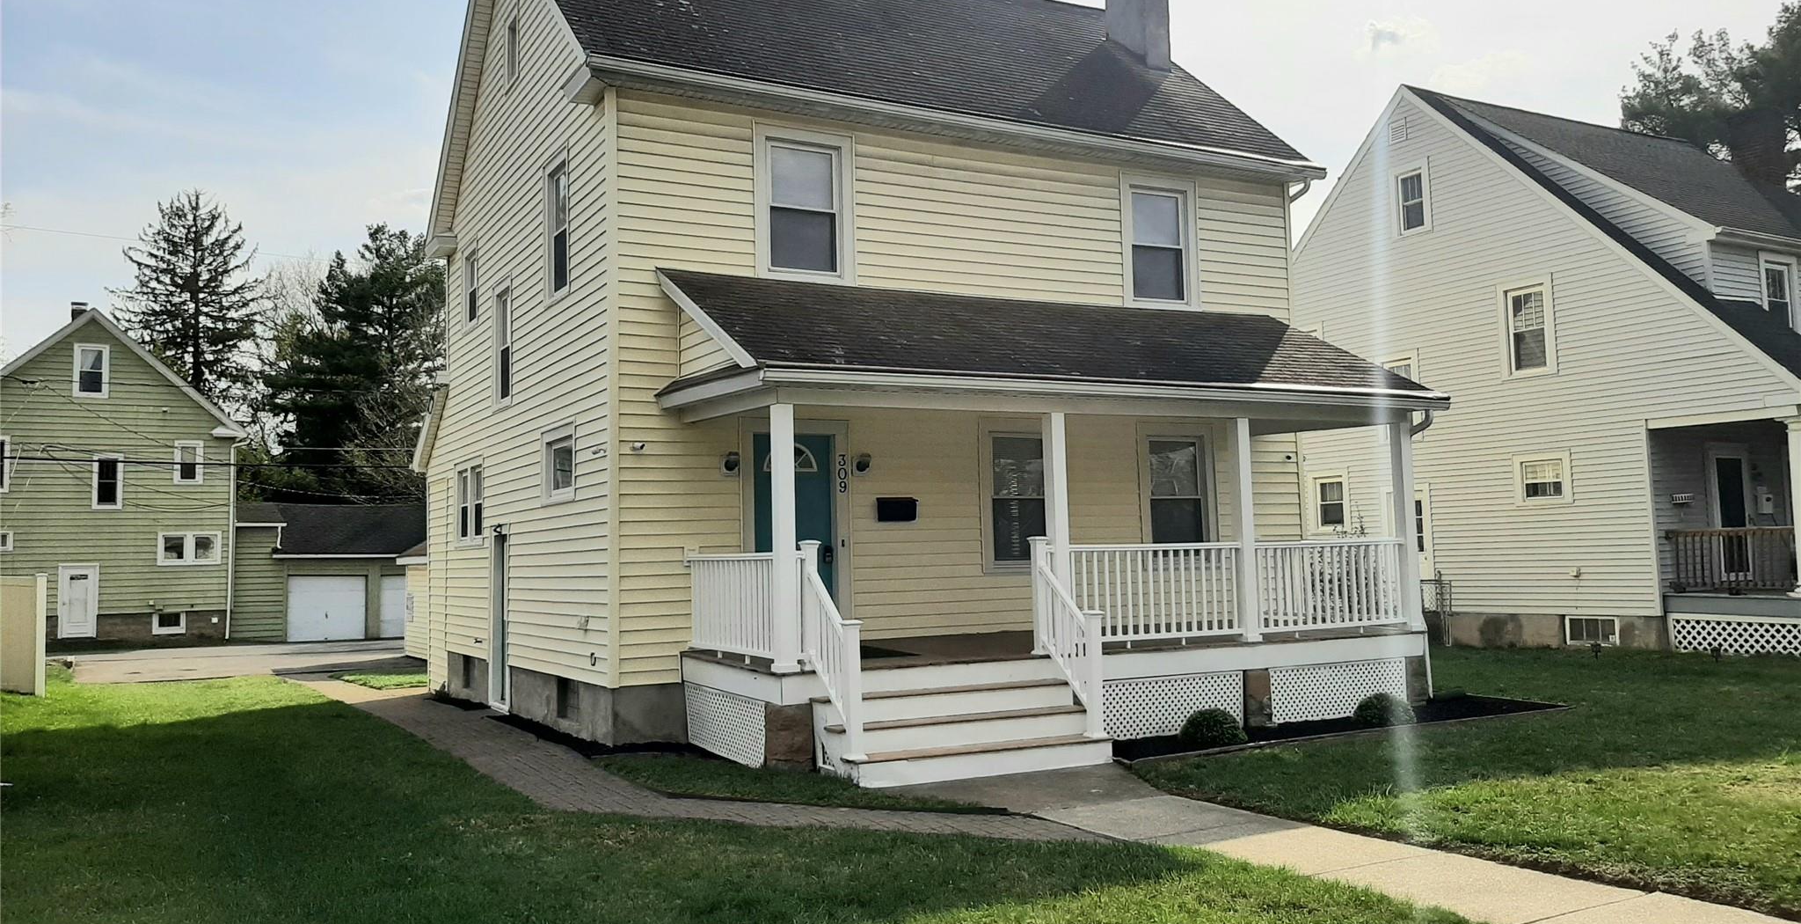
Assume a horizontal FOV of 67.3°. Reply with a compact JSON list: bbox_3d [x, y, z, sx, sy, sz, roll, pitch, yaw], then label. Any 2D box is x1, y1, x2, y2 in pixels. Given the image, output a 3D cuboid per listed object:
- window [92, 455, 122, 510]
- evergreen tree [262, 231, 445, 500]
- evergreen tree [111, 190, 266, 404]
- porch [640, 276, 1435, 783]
[{"bbox_3d":[-24.333,0.604,41.500,0.810,1.670,0.120,1,-5,-36],"label":"window"},{"bbox_3d":[-21.966,-1.522,55.426,8.000,16.633,8.000,0,-5,-29],"label":"evergreen tree"},{"bbox_3d":[-32.161,-2.448,61.306,7.000,20.119,7.000,0,-5,-29],"label":"evergreen tree"},{"bbox_3d":[1.986,0.338,13.306,8.027,4.532,3.112,0,-5,-29],"label":"porch"}]

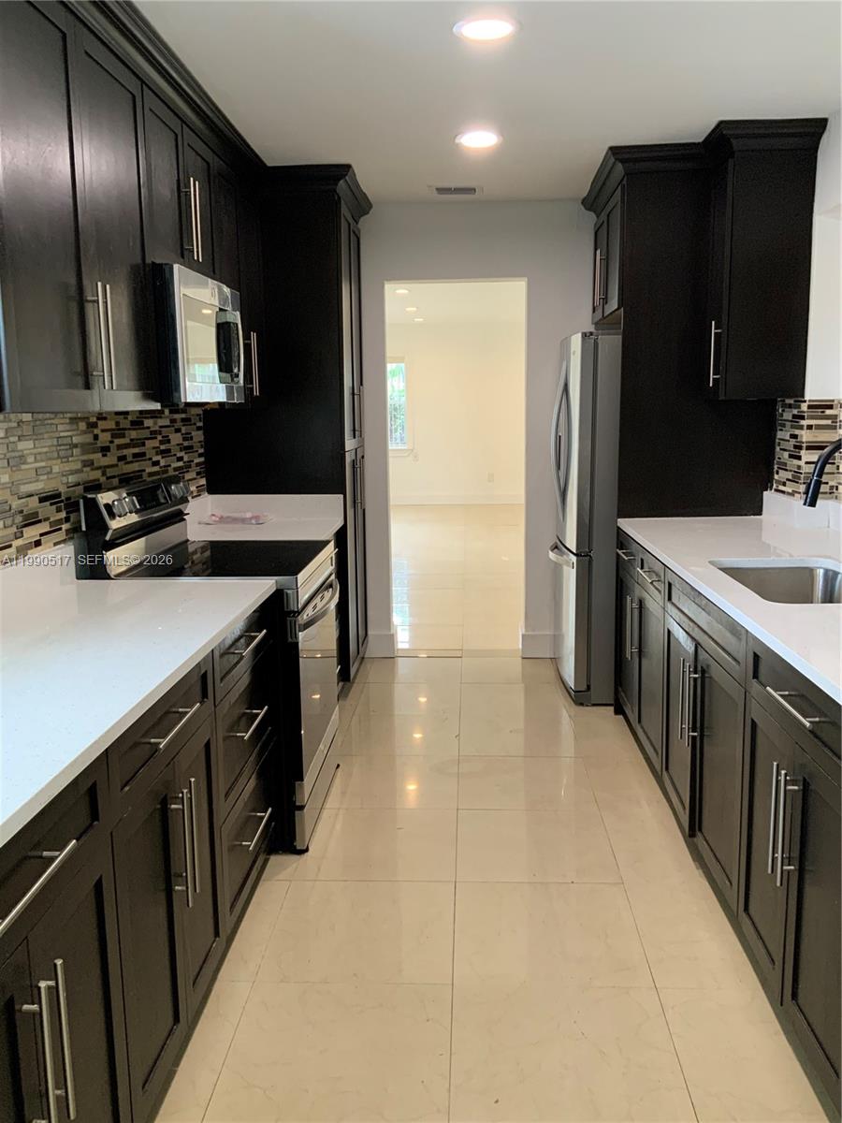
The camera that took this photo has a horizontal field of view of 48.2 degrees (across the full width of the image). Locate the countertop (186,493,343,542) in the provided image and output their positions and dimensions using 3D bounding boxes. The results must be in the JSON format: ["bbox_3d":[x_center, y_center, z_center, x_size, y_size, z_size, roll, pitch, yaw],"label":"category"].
[{"bbox_3d":[-0.699,-0.176,4.042,0.645,0.146,0.700,0,10,3],"label":"countertop"}]

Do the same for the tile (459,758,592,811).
[{"bbox_3d":[0.397,0.852,3.603,0.504,0.012,0.504,0,10,3],"label":"tile"}]

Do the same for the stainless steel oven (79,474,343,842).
[{"bbox_3d":[-0.675,0.306,3.359,0.725,1.175,0.760,0,10,3],"label":"stainless steel oven"}]

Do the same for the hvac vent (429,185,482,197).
[{"bbox_3d":[0.171,-1.819,4.637,0.274,0.020,0.230,0,10,3],"label":"hvac vent"}]

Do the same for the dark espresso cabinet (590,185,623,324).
[{"bbox_3d":[1.193,-1.424,4.430,0.633,0.525,0.930,0,10,3],"label":"dark espresso cabinet"}]

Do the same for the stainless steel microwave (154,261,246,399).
[{"bbox_3d":[-0.868,-0.733,3.151,0.400,0.406,0.765,0,10,3],"label":"stainless steel microwave"}]

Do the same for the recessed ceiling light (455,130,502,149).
[{"bbox_3d":[0.228,-1.654,3.702,0.190,0.020,0.190,0,10,3],"label":"recessed ceiling light"}]

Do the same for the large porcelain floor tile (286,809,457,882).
[{"bbox_3d":[-0.134,0.941,3.130,0.504,0.012,0.504,0,10,3],"label":"large porcelain floor tile"}]

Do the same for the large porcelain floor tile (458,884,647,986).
[{"bbox_3d":[0.348,1.029,2.617,0.508,0.010,0.508,0,10,3],"label":"large porcelain floor tile"}]

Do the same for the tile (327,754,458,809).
[{"bbox_3d":[-0.108,0.855,3.642,0.508,0.010,0.508,0,10,3],"label":"tile"}]

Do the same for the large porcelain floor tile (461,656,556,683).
[{"bbox_3d":[0.476,0.585,5.114,0.508,0.010,0.508,0,10,3],"label":"large porcelain floor tile"}]

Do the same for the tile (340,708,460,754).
[{"bbox_3d":[-0.083,0.769,4.127,0.504,0.012,0.504,0,10,3],"label":"tile"}]

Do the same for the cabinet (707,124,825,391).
[{"bbox_3d":[1.347,-1.183,3.812,0.380,1.038,0.400,0,10,3],"label":"cabinet"}]

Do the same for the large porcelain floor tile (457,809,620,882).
[{"bbox_3d":[0.374,0.941,3.116,0.508,0.010,0.508,0,10,3],"label":"large porcelain floor tile"}]

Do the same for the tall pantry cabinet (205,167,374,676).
[{"bbox_3d":[-0.625,-0.587,4.744,0.710,2.465,0.885,0,10,3],"label":"tall pantry cabinet"}]

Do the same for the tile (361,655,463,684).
[{"bbox_3d":[-0.033,0.596,5.124,0.504,0.012,0.504,0,10,3],"label":"tile"}]

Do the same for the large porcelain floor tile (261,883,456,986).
[{"bbox_3d":[-0.159,1.027,2.632,0.504,0.012,0.504,0,10,3],"label":"large porcelain floor tile"}]

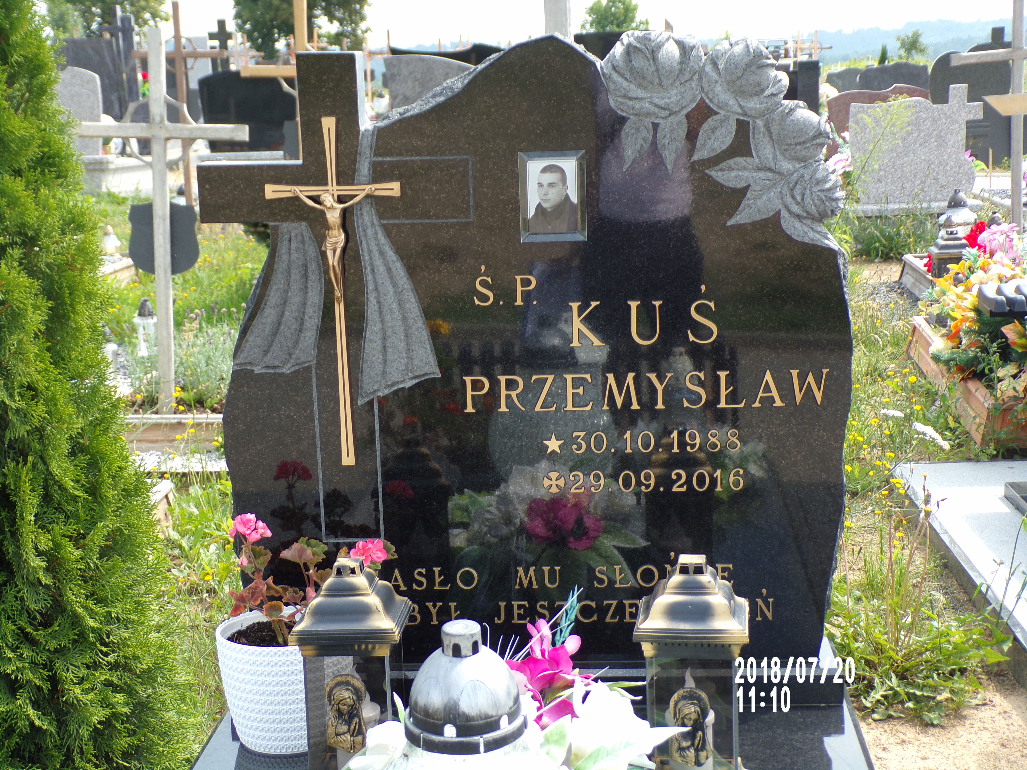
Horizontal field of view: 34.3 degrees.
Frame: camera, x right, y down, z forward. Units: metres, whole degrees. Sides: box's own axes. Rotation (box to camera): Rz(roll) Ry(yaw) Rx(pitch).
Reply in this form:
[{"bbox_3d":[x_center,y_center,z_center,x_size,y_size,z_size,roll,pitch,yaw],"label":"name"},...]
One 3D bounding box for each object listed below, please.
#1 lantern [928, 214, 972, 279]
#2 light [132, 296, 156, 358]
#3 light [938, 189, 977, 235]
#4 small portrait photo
[{"bbox_3d":[1.833,-0.530,6.932,0.177,0.343,0.177,-1,11,4],"label":"lantern"},{"bbox_3d":[-1.415,-0.221,6.365,0.097,0.233,0.097,-1,11,4],"label":"light"},{"bbox_3d":[1.957,-0.672,7.336,0.169,0.387,0.169,-1,11,4],"label":"light"},{"bbox_3d":[0.059,-0.282,2.495,0.100,0.137,0.012,-1,11,4],"label":"small portrait photo"}]

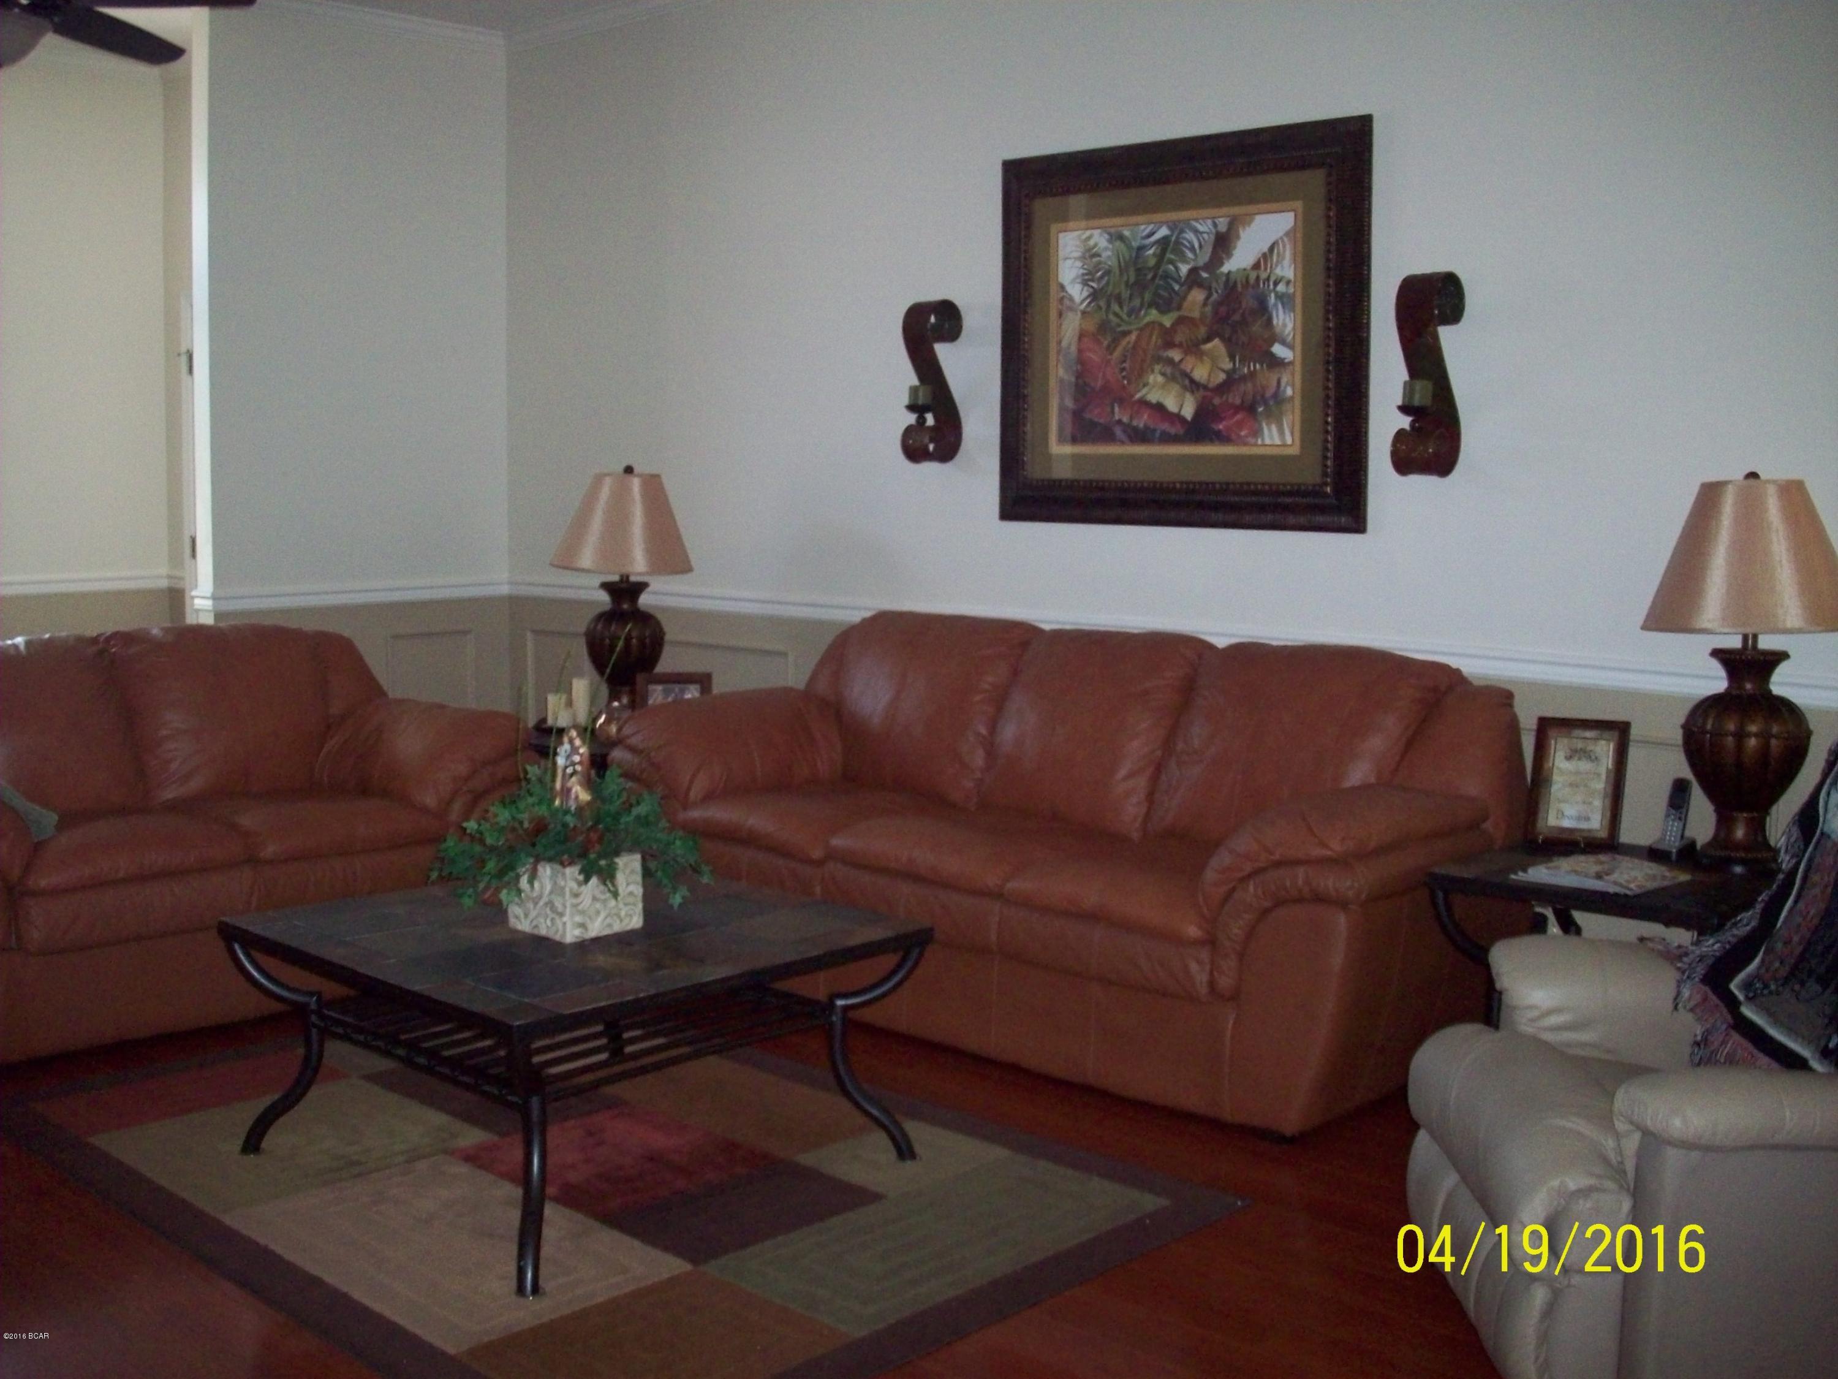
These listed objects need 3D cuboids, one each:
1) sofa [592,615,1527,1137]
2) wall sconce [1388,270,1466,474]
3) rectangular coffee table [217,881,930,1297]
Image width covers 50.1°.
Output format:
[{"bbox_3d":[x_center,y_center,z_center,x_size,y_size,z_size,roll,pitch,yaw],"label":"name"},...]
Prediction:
[{"bbox_3d":[0.309,0.357,5.143,2.374,0.973,1.035,6,8,43],"label":"sofa"},{"bbox_3d":[1.266,-0.777,4.894,0.124,0.500,0.135,6,8,43],"label":"wall sconce"},{"bbox_3d":[-0.709,0.713,4.007,1.030,0.480,1.010,6,8,43],"label":"rectangular coffee table"}]

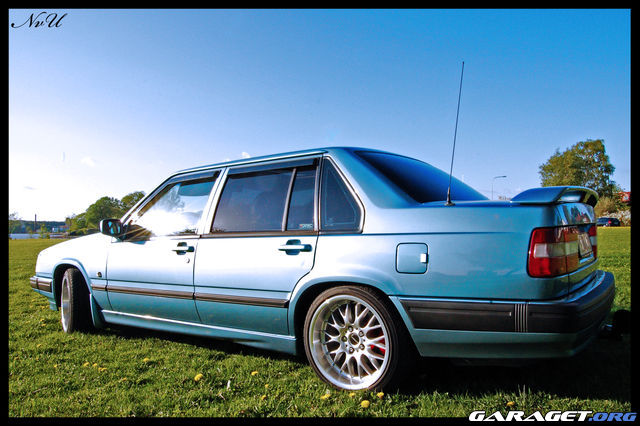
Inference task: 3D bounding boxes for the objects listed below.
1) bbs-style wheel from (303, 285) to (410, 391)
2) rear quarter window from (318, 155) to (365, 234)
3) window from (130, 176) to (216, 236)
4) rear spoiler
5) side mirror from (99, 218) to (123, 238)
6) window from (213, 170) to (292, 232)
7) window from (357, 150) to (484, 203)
[{"bbox_3d":[0.205,0.686,2.631,0.605,0.605,0.220,-3,-2,34],"label":"bbs-style wheel"},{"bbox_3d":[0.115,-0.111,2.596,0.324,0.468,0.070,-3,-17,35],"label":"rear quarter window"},{"bbox_3d":[-1.074,-0.032,3.509,0.780,0.450,0.050,-3,-24,34],"label":"window"},{"bbox_3d":[1.368,-0.083,2.695,0.290,0.105,1.300,-3,-2,34],"label":"rear spoiler"},{"bbox_3d":[-1.558,0.117,3.554,0.120,0.135,0.190,-3,-2,34],"label":"side mirror"},{"bbox_3d":[-0.422,-0.069,3.065,0.610,0.430,0.050,-3,-24,34],"label":"window"},{"bbox_3d":[0.720,-0.211,3.142,0.708,0.094,1.230,38,20,29],"label":"window"}]

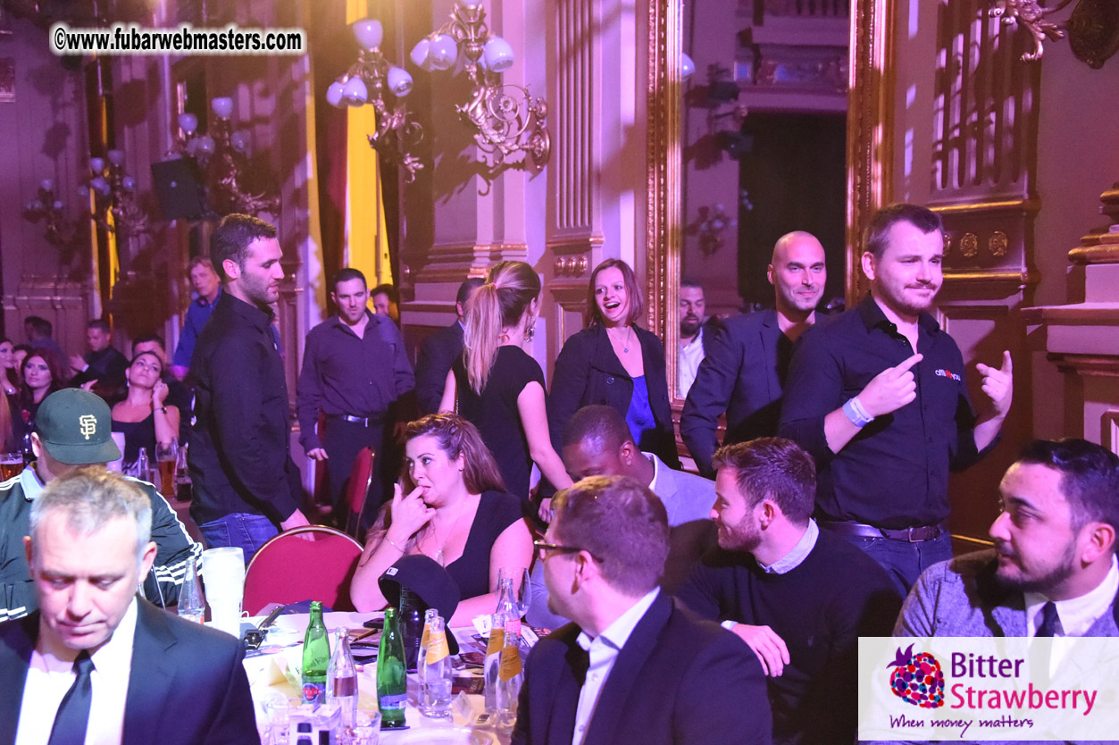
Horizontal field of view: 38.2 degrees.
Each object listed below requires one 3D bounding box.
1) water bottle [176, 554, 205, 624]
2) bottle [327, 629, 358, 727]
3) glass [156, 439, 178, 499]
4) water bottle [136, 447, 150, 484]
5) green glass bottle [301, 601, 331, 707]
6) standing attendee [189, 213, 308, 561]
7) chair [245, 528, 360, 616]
[{"bbox_3d":[-0.912,0.569,4.003,0.063,0.210,0.063,0,3,0],"label":"water bottle"},{"bbox_3d":[-0.408,0.574,3.034,0.060,0.198,0.060,0,3,0],"label":"bottle"},{"bbox_3d":[-1.557,0.390,6.409,0.084,0.213,0.084,0,3,0],"label":"glass"},{"bbox_3d":[-1.810,0.433,7.047,0.058,0.205,0.058,0,3,0],"label":"water bottle"},{"bbox_3d":[-0.470,0.554,3.123,0.058,0.228,0.058,1,3,15],"label":"green glass bottle"},{"bbox_3d":[-0.874,0.447,4.580,0.360,1.790,0.500,0,3,-6],"label":"standing attendee"},{"bbox_3d":[-0.674,0.933,4.588,0.450,0.930,0.560,-1,3,-14],"label":"chair"}]

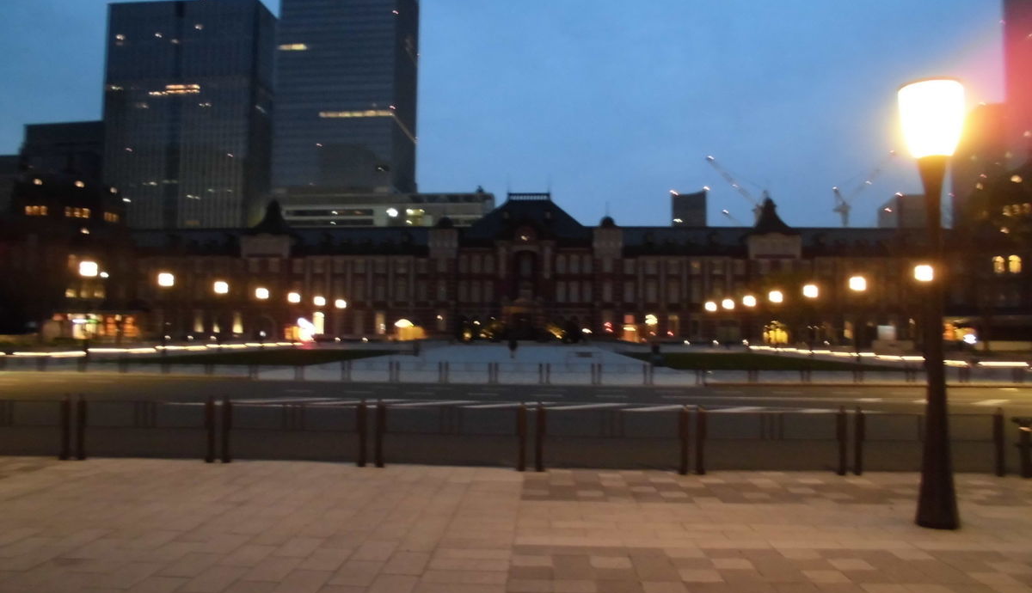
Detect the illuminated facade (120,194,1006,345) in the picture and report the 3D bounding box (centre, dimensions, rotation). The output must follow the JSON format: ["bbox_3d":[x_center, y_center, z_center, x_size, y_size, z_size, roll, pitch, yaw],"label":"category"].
[{"bbox_3d":[9.166,-6.062,171.493,192.000,32.300,17.000,0,-3,2],"label":"illuminated facade"}]

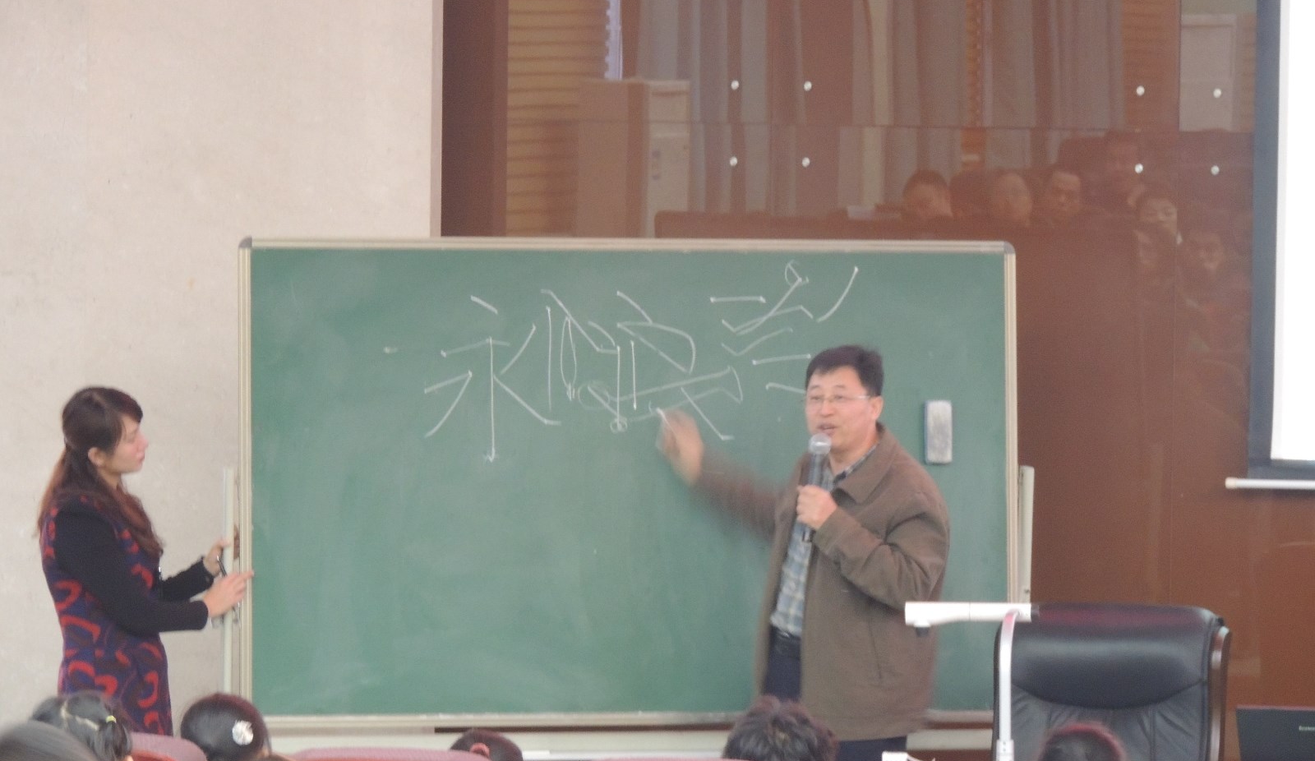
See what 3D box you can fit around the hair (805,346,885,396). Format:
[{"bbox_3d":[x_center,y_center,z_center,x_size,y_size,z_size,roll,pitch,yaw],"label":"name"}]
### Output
[{"bbox_3d":[0.451,-0.001,20.450,0.175,0.165,0.210,3,4,28],"label":"hair"}]

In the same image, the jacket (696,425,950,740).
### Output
[{"bbox_3d":[0.401,0.485,20.530,0.720,0.770,0.500,3,4,33],"label":"jacket"}]

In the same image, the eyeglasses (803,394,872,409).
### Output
[{"bbox_3d":[0.443,0.050,20.400,0.140,0.042,0.145,3,4,28],"label":"eyeglasses"}]

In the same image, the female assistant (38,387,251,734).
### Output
[{"bbox_3d":[-1.265,0.815,20.950,0.540,1.600,0.450,0,4,-12],"label":"female assistant"}]

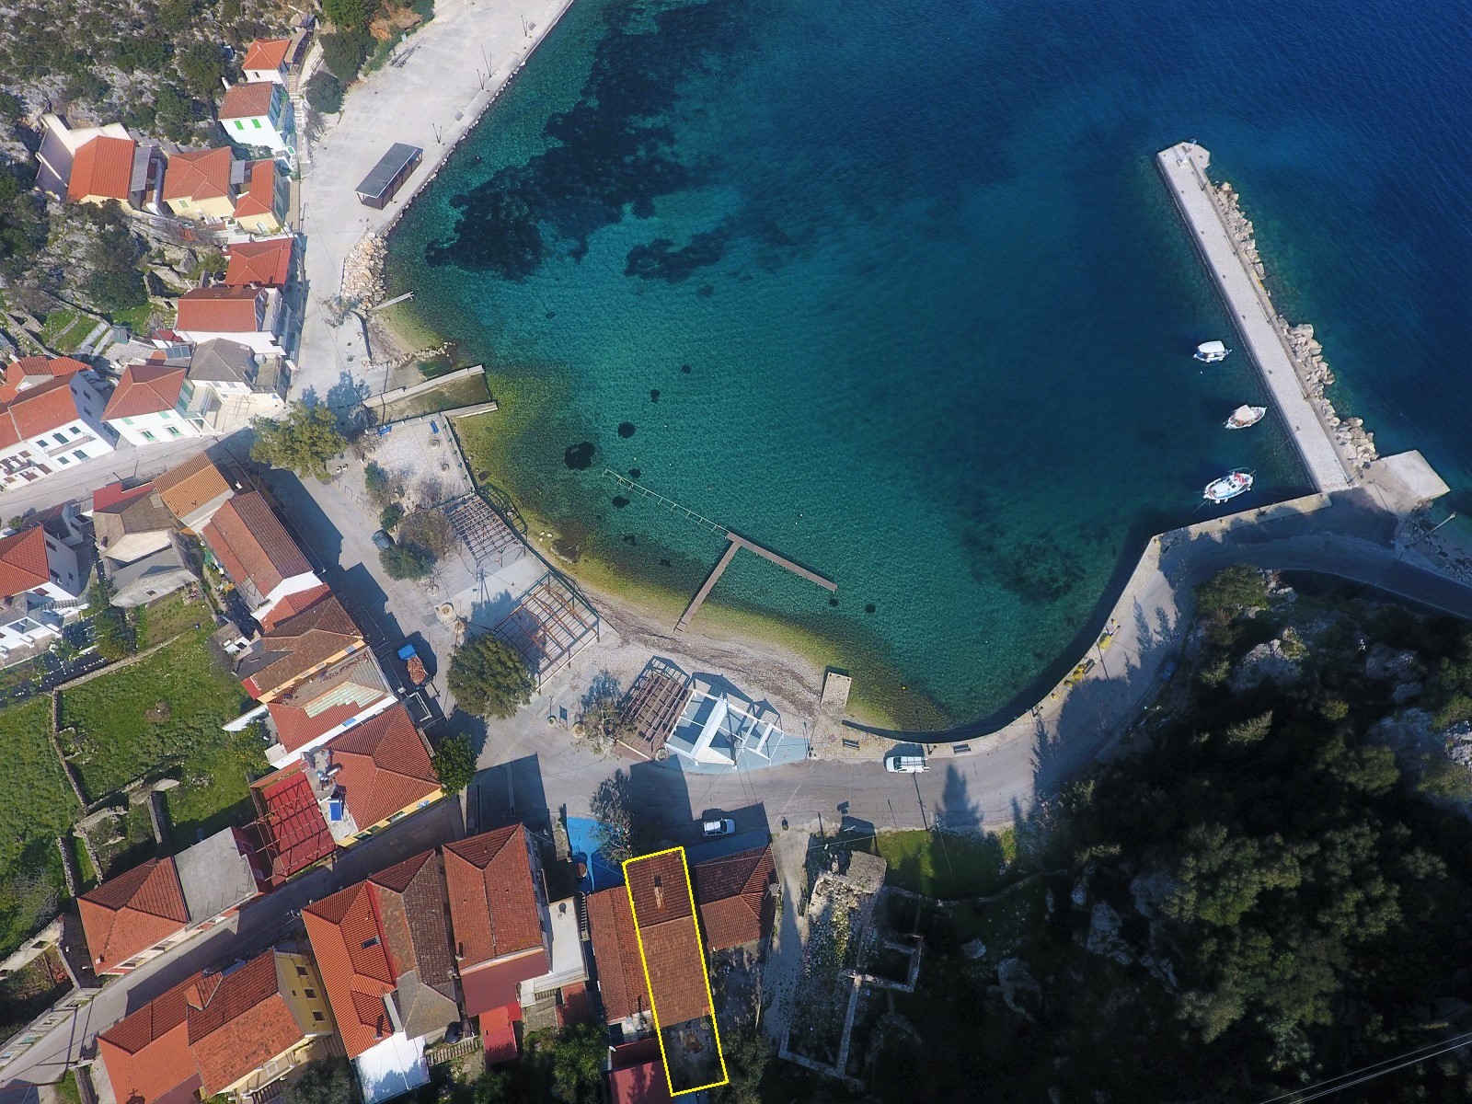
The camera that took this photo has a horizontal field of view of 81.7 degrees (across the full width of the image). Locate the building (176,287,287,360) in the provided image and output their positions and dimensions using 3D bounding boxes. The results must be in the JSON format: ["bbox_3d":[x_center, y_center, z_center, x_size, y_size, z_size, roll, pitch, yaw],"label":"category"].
[{"bbox_3d":[-74.130,-33.970,125.990,12.380,9.000,9.150,0,62,0],"label":"building"}]

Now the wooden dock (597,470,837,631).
[{"bbox_3d":[-6.709,2.932,117.378,38.150,1.100,16.650,27,65,14],"label":"wooden dock"}]

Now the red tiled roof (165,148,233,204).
[{"bbox_3d":[-90.729,-64.075,143.037,10.180,1.900,12.080,-9,62,-5],"label":"red tiled roof"}]

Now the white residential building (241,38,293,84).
[{"bbox_3d":[-86.066,-90.793,156.932,6.590,4.800,9.040,1,62,0],"label":"white residential building"}]

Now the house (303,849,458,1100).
[{"bbox_3d":[-33.660,42.550,84.850,12.900,7.500,19.930,-23,64,-12],"label":"house"}]

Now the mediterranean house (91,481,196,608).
[{"bbox_3d":[-76.100,-1.630,108.910,10.320,6.200,16.300,-25,65,-13],"label":"mediterranean house"}]

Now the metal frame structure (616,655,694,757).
[{"bbox_3d":[-9.750,19.820,101.610,5.020,3.100,9.290,24,64,14],"label":"metal frame structure"}]

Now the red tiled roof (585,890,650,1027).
[{"bbox_3d":[-11.540,40.400,85.920,5.360,1.700,12.200,-12,62,-7],"label":"red tiled roof"}]

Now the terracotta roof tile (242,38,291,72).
[{"bbox_3d":[-83.890,-89.260,151.250,6.410,2.000,8.690,0,61,1],"label":"terracotta roof tile"}]

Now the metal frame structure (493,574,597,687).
[{"bbox_3d":[-24.230,10.770,107.000,10.390,2.900,9.740,41,69,20],"label":"metal frame structure"}]

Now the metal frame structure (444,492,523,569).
[{"bbox_3d":[-33.490,-2.560,113.260,6.590,2.500,10.250,-28,65,-14],"label":"metal frame structure"}]

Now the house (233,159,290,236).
[{"bbox_3d":[-80.693,-60.138,145.017,5.700,6.900,13.290,-10,63,-5],"label":"house"}]

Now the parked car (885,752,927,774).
[{"bbox_3d":[20.472,25.813,102.962,4.380,1.880,1.740,0,62,0],"label":"parked car"}]

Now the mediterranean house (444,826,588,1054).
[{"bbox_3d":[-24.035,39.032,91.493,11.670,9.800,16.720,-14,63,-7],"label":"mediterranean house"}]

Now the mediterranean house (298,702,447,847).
[{"bbox_3d":[-40.410,25.330,96.090,11.590,8.300,11.410,-29,65,-14],"label":"mediterranean house"}]

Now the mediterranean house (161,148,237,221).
[{"bbox_3d":[-90.727,-63.067,144.936,9.780,6.200,11.680,-9,62,-5],"label":"mediterranean house"}]

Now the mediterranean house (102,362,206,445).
[{"bbox_3d":[-83.370,-21.940,122.340,9.180,8.300,8.650,-3,61,0],"label":"mediterranean house"}]

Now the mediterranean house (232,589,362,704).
[{"bbox_3d":[-53.616,12.801,106.228,13.820,8.400,6.920,-34,67,-16],"label":"mediterranean house"}]

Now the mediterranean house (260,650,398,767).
[{"bbox_3d":[-48.227,18.937,103.420,12.950,7.600,8.140,-29,66,-14],"label":"mediterranean house"}]

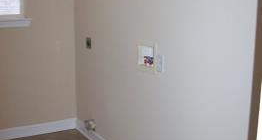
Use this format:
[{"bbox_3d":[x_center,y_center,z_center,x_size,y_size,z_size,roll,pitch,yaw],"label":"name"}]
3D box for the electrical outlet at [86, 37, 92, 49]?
[{"bbox_3d":[-0.404,-0.250,3.455,0.020,0.110,0.090,-5,11,-29],"label":"electrical outlet"}]

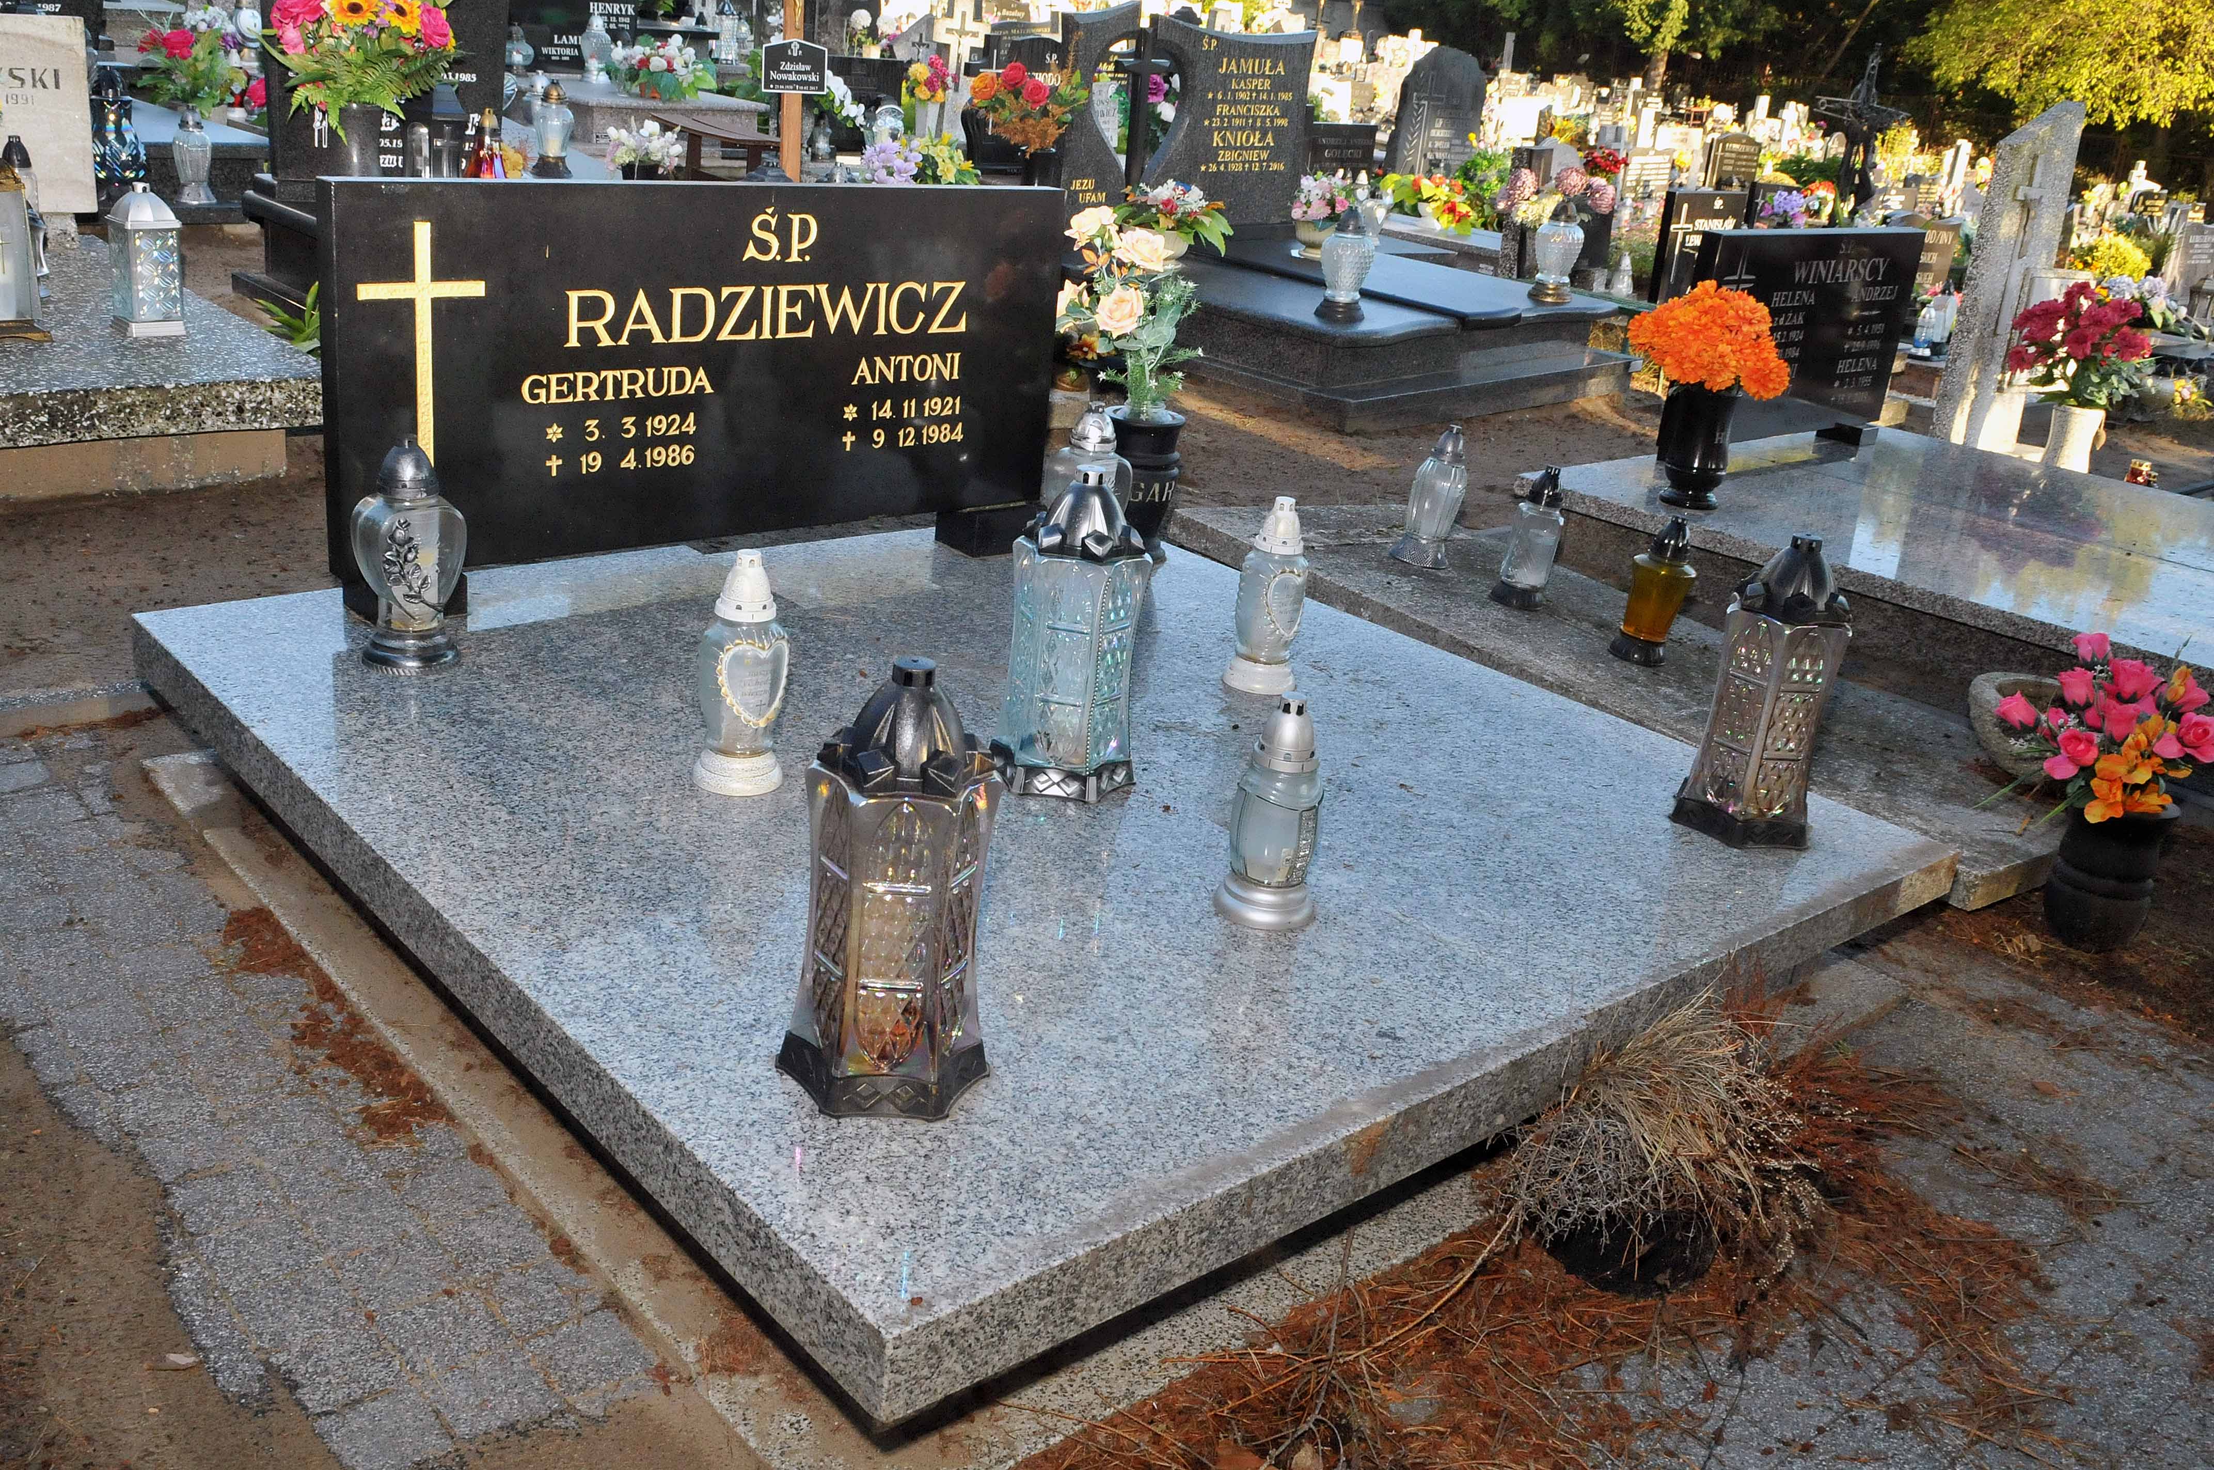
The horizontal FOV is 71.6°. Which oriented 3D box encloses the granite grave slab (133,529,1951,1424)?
[{"bbox_3d":[-0.143,0.027,2.179,1.660,0.085,1.810,-16,32,-38],"label":"granite grave slab"}]

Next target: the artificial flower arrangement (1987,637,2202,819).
[{"bbox_3d":[1.399,-0.011,2.179,0.286,0.270,0.265,-15,30,-39],"label":"artificial flower arrangement"}]

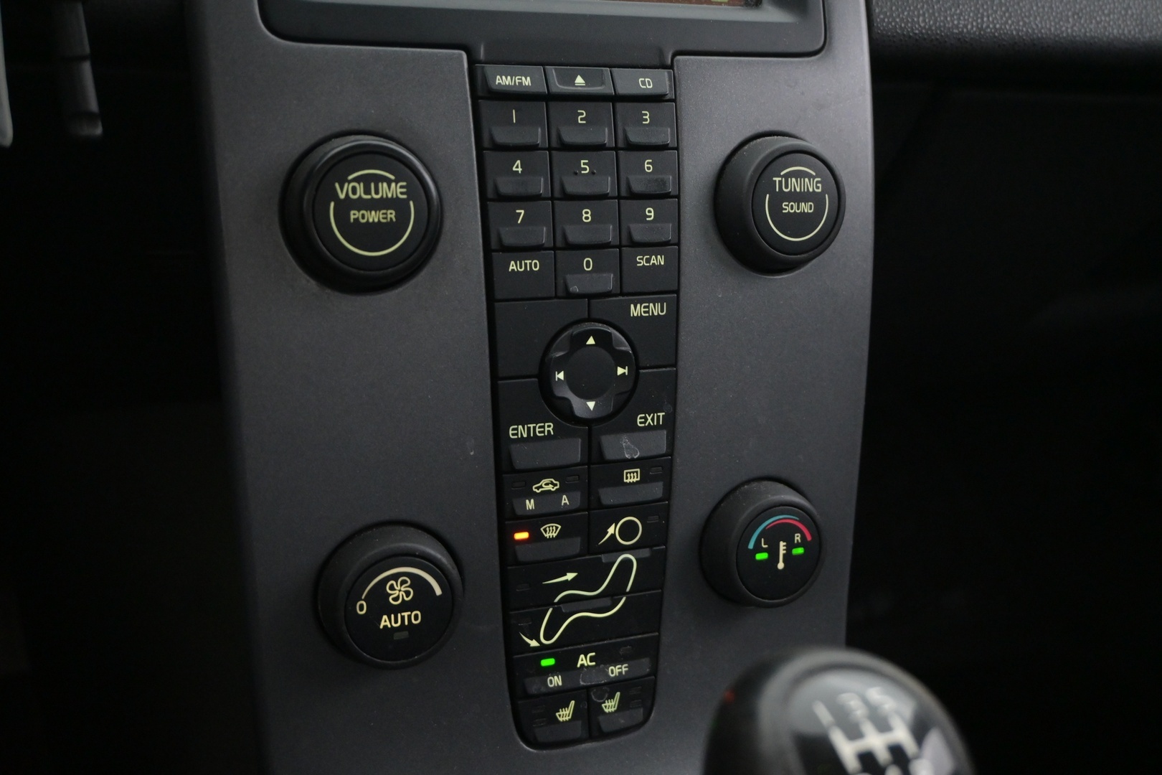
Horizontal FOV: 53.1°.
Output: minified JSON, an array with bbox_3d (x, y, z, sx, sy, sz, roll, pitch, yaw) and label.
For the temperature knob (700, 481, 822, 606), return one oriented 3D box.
[{"bbox_3d":[0.063,0.054,0.388,0.043,0.043,0.016,-5,7,-21],"label":"temperature knob"}]

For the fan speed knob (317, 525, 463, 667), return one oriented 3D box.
[{"bbox_3d":[-0.055,0.064,0.343,0.043,0.043,0.016,-5,7,-21],"label":"fan speed knob"}]

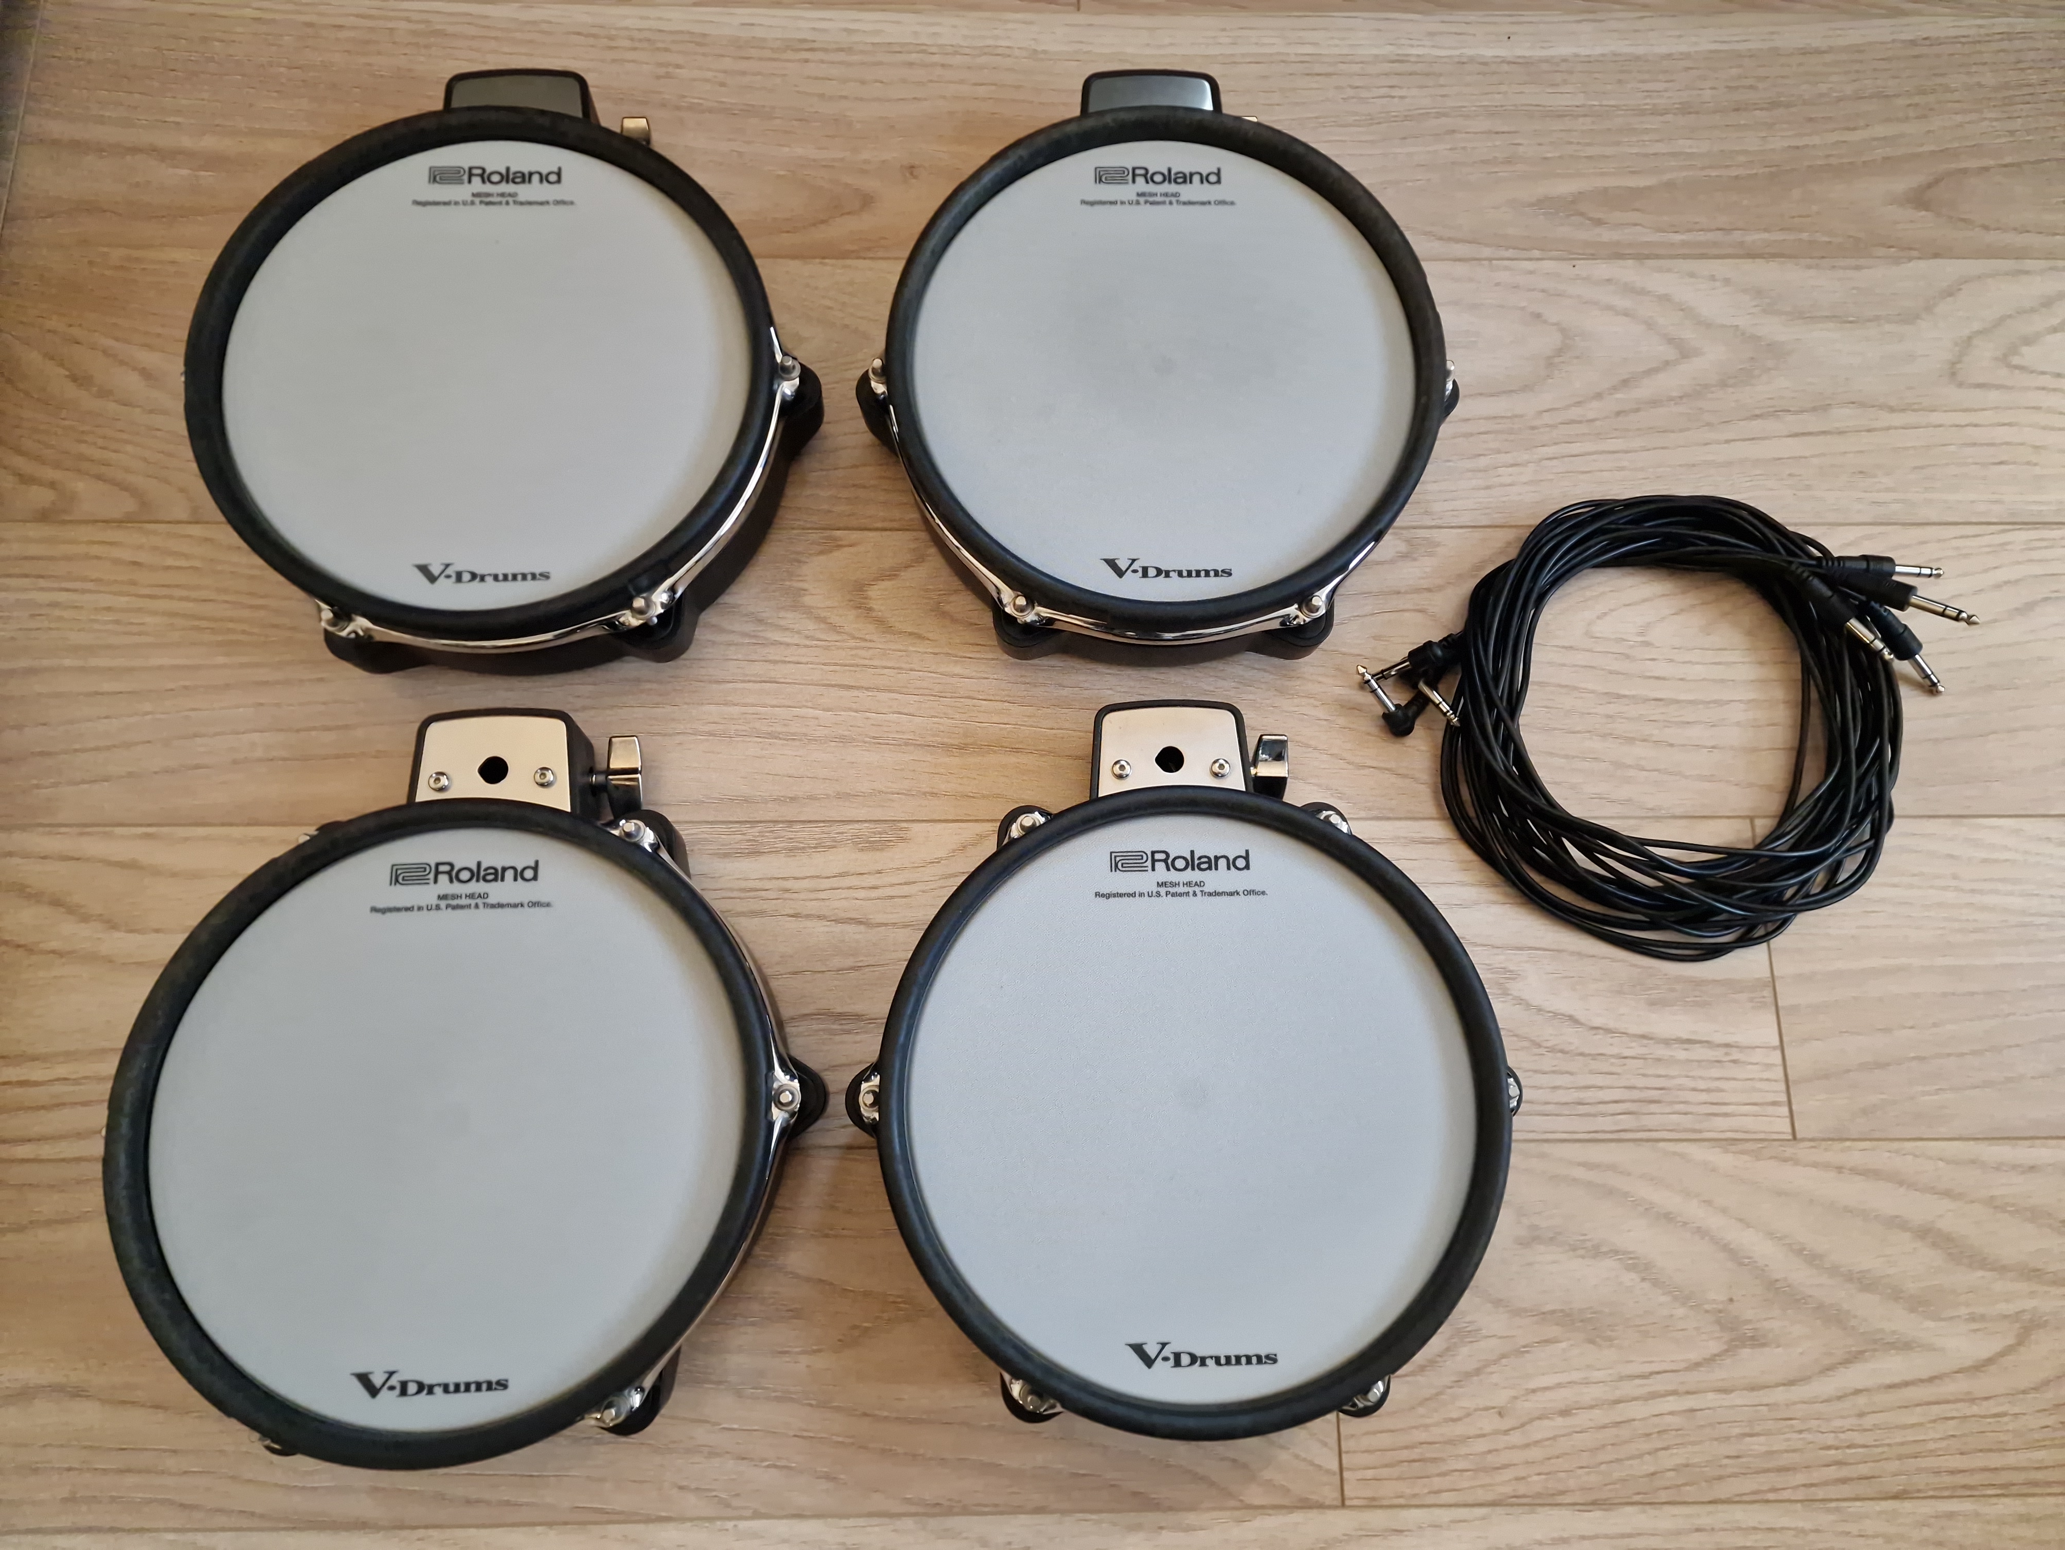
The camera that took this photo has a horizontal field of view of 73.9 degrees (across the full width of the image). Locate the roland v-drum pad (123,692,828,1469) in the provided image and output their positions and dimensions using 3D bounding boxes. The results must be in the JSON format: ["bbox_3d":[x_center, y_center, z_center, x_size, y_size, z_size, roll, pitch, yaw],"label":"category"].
[{"bbox_3d":[-0.247,0.129,0.609,0.305,0.080,0.322,0,78,-1],"label":"roland v-drum pad"}]

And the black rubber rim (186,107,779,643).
[{"bbox_3d":[-0.260,-0.196,0.652,0.273,0.023,0.273,0,78,-1],"label":"black rubber rim"}]

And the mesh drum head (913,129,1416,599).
[{"bbox_3d":[0.065,-0.198,0.666,0.250,0.006,0.250,0,78,-1],"label":"mesh drum head"}]

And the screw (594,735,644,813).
[{"bbox_3d":[-0.196,0.000,0.652,0.025,0.018,0.037,0,78,-1],"label":"screw"}]

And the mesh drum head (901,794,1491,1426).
[{"bbox_3d":[0.070,0.139,0.592,0.250,0.006,0.250,0,78,-1],"label":"mesh drum head"}]

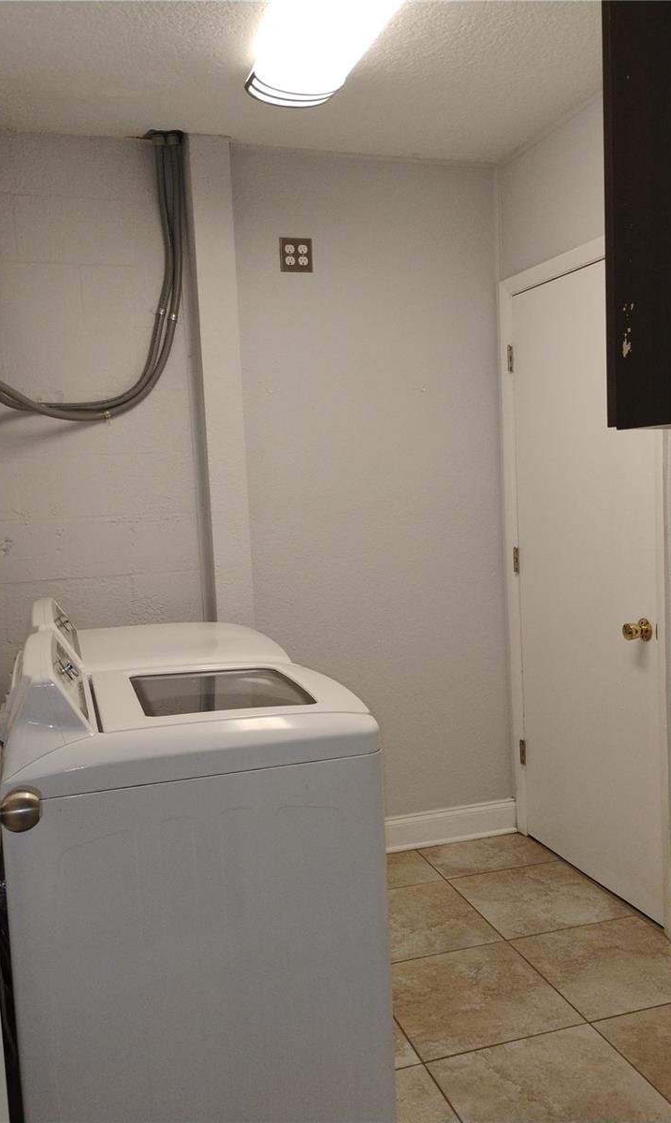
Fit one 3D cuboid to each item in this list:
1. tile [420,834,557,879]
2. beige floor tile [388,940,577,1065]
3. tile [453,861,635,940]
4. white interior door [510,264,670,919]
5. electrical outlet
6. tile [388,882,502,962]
[{"bbox_3d":[0.557,1.087,3.365,0.448,0.010,0.297,-4,5,-17],"label":"tile"},{"bbox_3d":[0.362,1.172,2.450,0.448,0.010,0.445,-4,5,-17],"label":"beige floor tile"},{"bbox_3d":[0.665,1.112,3.007,0.448,0.010,0.445,-4,5,-17],"label":"tile"},{"bbox_3d":[0.839,0.064,3.059,0.040,2.032,0.818,-4,5,-17],"label":"white interior door"},{"bbox_3d":[-0.136,-1.066,3.165,0.114,0.114,0.012,-4,5,-17],"label":"electrical outlet"},{"bbox_3d":[0.232,1.142,2.879,0.448,0.010,0.445,-4,5,-17],"label":"tile"}]

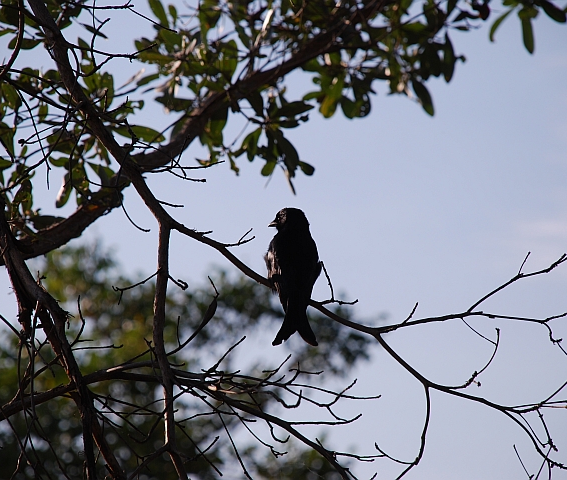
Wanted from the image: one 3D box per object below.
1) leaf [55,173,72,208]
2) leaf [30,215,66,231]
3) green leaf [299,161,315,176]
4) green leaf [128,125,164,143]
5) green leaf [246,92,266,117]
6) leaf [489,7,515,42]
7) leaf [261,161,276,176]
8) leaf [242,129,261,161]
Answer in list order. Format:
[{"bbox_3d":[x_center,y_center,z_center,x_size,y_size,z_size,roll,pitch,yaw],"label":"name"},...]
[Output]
[{"bbox_3d":[-0.386,-0.087,7.100,0.019,0.067,0.018,18,0,0],"label":"leaf"},{"bbox_3d":[-0.416,-0.034,7.100,0.067,0.025,0.018,0,0,0],"label":"leaf"},{"bbox_3d":[0.041,-0.128,7.150,0.039,0.019,0.013,43,0,0],"label":"green leaf"},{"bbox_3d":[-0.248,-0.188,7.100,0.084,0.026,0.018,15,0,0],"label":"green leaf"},{"bbox_3d":[-0.050,-0.240,7.150,0.023,0.049,0.016,-30,0,0],"label":"green leaf"},{"bbox_3d":[0.398,-0.390,7.300,0.016,0.076,0.022,33,0,0],"label":"leaf"},{"bbox_3d":[-0.026,-0.131,7.150,0.021,0.039,0.013,24,0,0],"label":"leaf"},{"bbox_3d":[-0.053,-0.170,7.150,0.023,0.062,0.016,24,0,0],"label":"leaf"}]

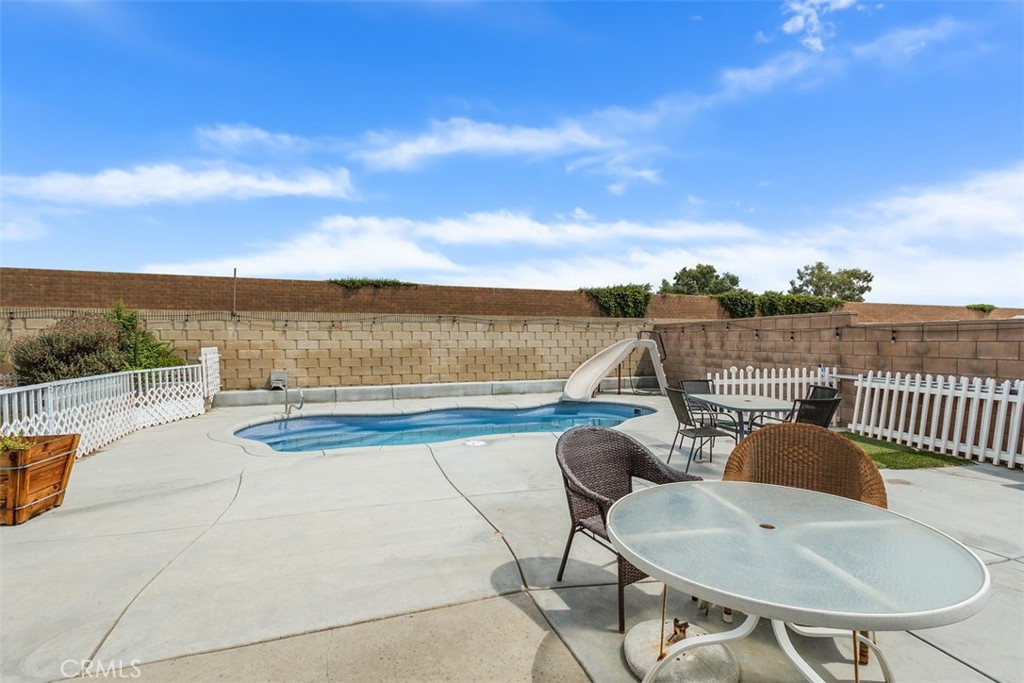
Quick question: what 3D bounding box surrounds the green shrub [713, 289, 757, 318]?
[{"bbox_3d":[18.400,-2.933,37.298,4.400,2.600,1.300,0,0,-18],"label":"green shrub"}]

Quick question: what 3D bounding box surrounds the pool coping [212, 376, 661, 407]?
[{"bbox_3d":[-1.094,1.224,11.583,11.100,0.290,0.420,0,0,-20],"label":"pool coping"}]

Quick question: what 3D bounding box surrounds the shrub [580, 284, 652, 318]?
[{"bbox_3d":[7.800,-2.786,33.498,5.800,2.700,1.400,0,0,-18],"label":"shrub"}]

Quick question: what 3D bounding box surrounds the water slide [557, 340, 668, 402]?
[{"bbox_3d":[2.480,0.645,11.099,2.700,1.450,1.000,0,0,-23],"label":"water slide"}]

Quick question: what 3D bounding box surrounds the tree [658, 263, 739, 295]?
[{"bbox_3d":[21.500,-3.754,51.991,8.600,10.100,8.400,0,0,22],"label":"tree"}]

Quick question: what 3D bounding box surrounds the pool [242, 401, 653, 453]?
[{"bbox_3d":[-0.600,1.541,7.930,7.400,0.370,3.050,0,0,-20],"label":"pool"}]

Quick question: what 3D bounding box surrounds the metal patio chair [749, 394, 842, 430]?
[{"bbox_3d":[2.680,0.947,4.399,0.540,0.870,0.640,0,0,-19],"label":"metal patio chair"}]

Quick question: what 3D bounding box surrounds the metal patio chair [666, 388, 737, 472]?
[{"bbox_3d":[2.060,0.946,4.959,0.630,0.870,0.520,0,0,-8],"label":"metal patio chair"}]

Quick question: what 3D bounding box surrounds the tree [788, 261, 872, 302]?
[{"bbox_3d":[38.500,-4.109,54.990,9.000,10.800,8.800,0,0,35],"label":"tree"}]

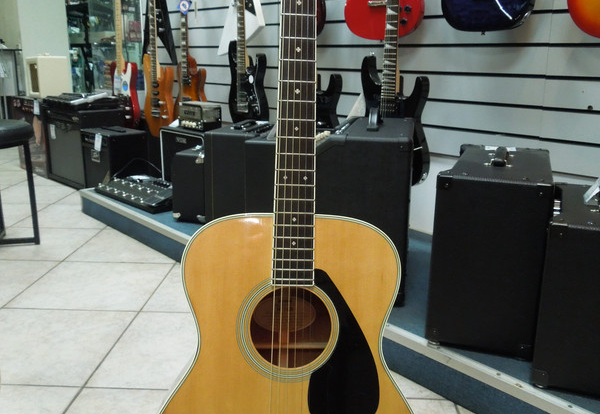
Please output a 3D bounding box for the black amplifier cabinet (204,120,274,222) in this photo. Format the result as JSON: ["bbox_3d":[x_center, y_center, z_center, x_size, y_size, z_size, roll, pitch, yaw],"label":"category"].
[{"bbox_3d":[-0.229,-0.139,2.494,0.235,0.395,0.410,3,15,9],"label":"black amplifier cabinet"}]

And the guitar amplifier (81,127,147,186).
[{"bbox_3d":[-1.123,-0.282,3.522,0.238,0.358,0.362,-14,21,-42],"label":"guitar amplifier"}]

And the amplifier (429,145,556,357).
[{"bbox_3d":[0.525,0.090,1.573,0.254,0.434,0.507,6,16,20],"label":"amplifier"}]

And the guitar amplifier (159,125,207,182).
[{"bbox_3d":[-0.481,-0.209,2.848,0.220,0.346,0.366,-14,21,-43],"label":"guitar amplifier"}]

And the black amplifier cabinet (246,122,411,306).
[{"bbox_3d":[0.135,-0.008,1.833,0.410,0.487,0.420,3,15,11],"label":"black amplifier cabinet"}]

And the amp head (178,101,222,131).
[{"bbox_3d":[-0.485,-0.452,2.867,0.125,0.117,0.210,-12,19,-39],"label":"amp head"}]

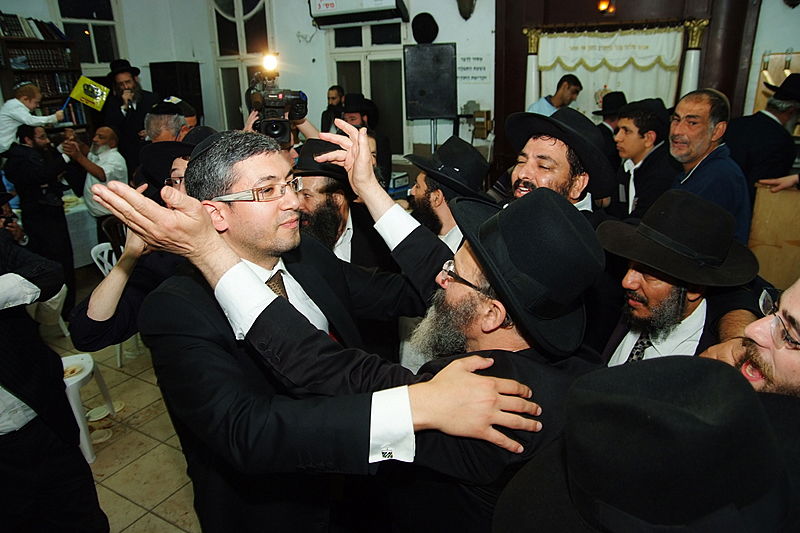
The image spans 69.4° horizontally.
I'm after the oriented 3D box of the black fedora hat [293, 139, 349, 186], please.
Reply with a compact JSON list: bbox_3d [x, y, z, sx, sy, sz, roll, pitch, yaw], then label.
[{"bbox_3d":[-0.308,-0.374,2.180,0.355,0.140,0.310,-2,14,-40],"label":"black fedora hat"}]

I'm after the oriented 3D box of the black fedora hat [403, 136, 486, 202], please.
[{"bbox_3d":[0.186,-0.321,1.870,0.355,0.140,0.310,27,19,0],"label":"black fedora hat"}]

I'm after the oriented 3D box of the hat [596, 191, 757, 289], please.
[{"bbox_3d":[0.614,-0.074,1.265,0.360,0.145,0.315,1,27,-12],"label":"hat"}]

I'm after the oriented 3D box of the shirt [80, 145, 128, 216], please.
[{"bbox_3d":[-2.279,-0.647,4.500,0.370,0.600,0.460,-9,19,-24],"label":"shirt"}]

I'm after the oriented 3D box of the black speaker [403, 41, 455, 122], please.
[{"bbox_3d":[0.317,-1.890,5.900,0.500,0.740,0.420,2,18,11],"label":"black speaker"}]

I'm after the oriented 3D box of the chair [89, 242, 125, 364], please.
[{"bbox_3d":[-1.877,0.285,4.066,0.490,0.820,0.450,13,22,39],"label":"chair"}]

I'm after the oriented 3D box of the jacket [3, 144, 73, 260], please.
[{"bbox_3d":[-2.950,-0.488,4.700,0.380,1.000,0.480,-5,18,-13],"label":"jacket"}]

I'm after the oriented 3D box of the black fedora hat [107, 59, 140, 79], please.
[{"bbox_3d":[-2.385,-1.714,5.000,0.310,0.135,0.350,-2,20,-6],"label":"black fedora hat"}]

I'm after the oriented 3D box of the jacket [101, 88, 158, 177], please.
[{"bbox_3d":[-2.394,-1.159,5.150,0.530,0.820,0.340,-8,18,-20],"label":"jacket"}]

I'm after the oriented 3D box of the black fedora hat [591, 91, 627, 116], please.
[{"bbox_3d":[1.436,-1.080,3.850,0.350,0.135,0.310,-6,18,-17],"label":"black fedora hat"}]

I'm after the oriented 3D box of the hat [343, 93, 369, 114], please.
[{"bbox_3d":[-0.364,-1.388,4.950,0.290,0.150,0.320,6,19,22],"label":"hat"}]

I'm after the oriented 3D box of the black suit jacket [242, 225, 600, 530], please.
[{"bbox_3d":[0.119,0.377,1.103,0.470,0.840,0.740,13,23,39],"label":"black suit jacket"}]

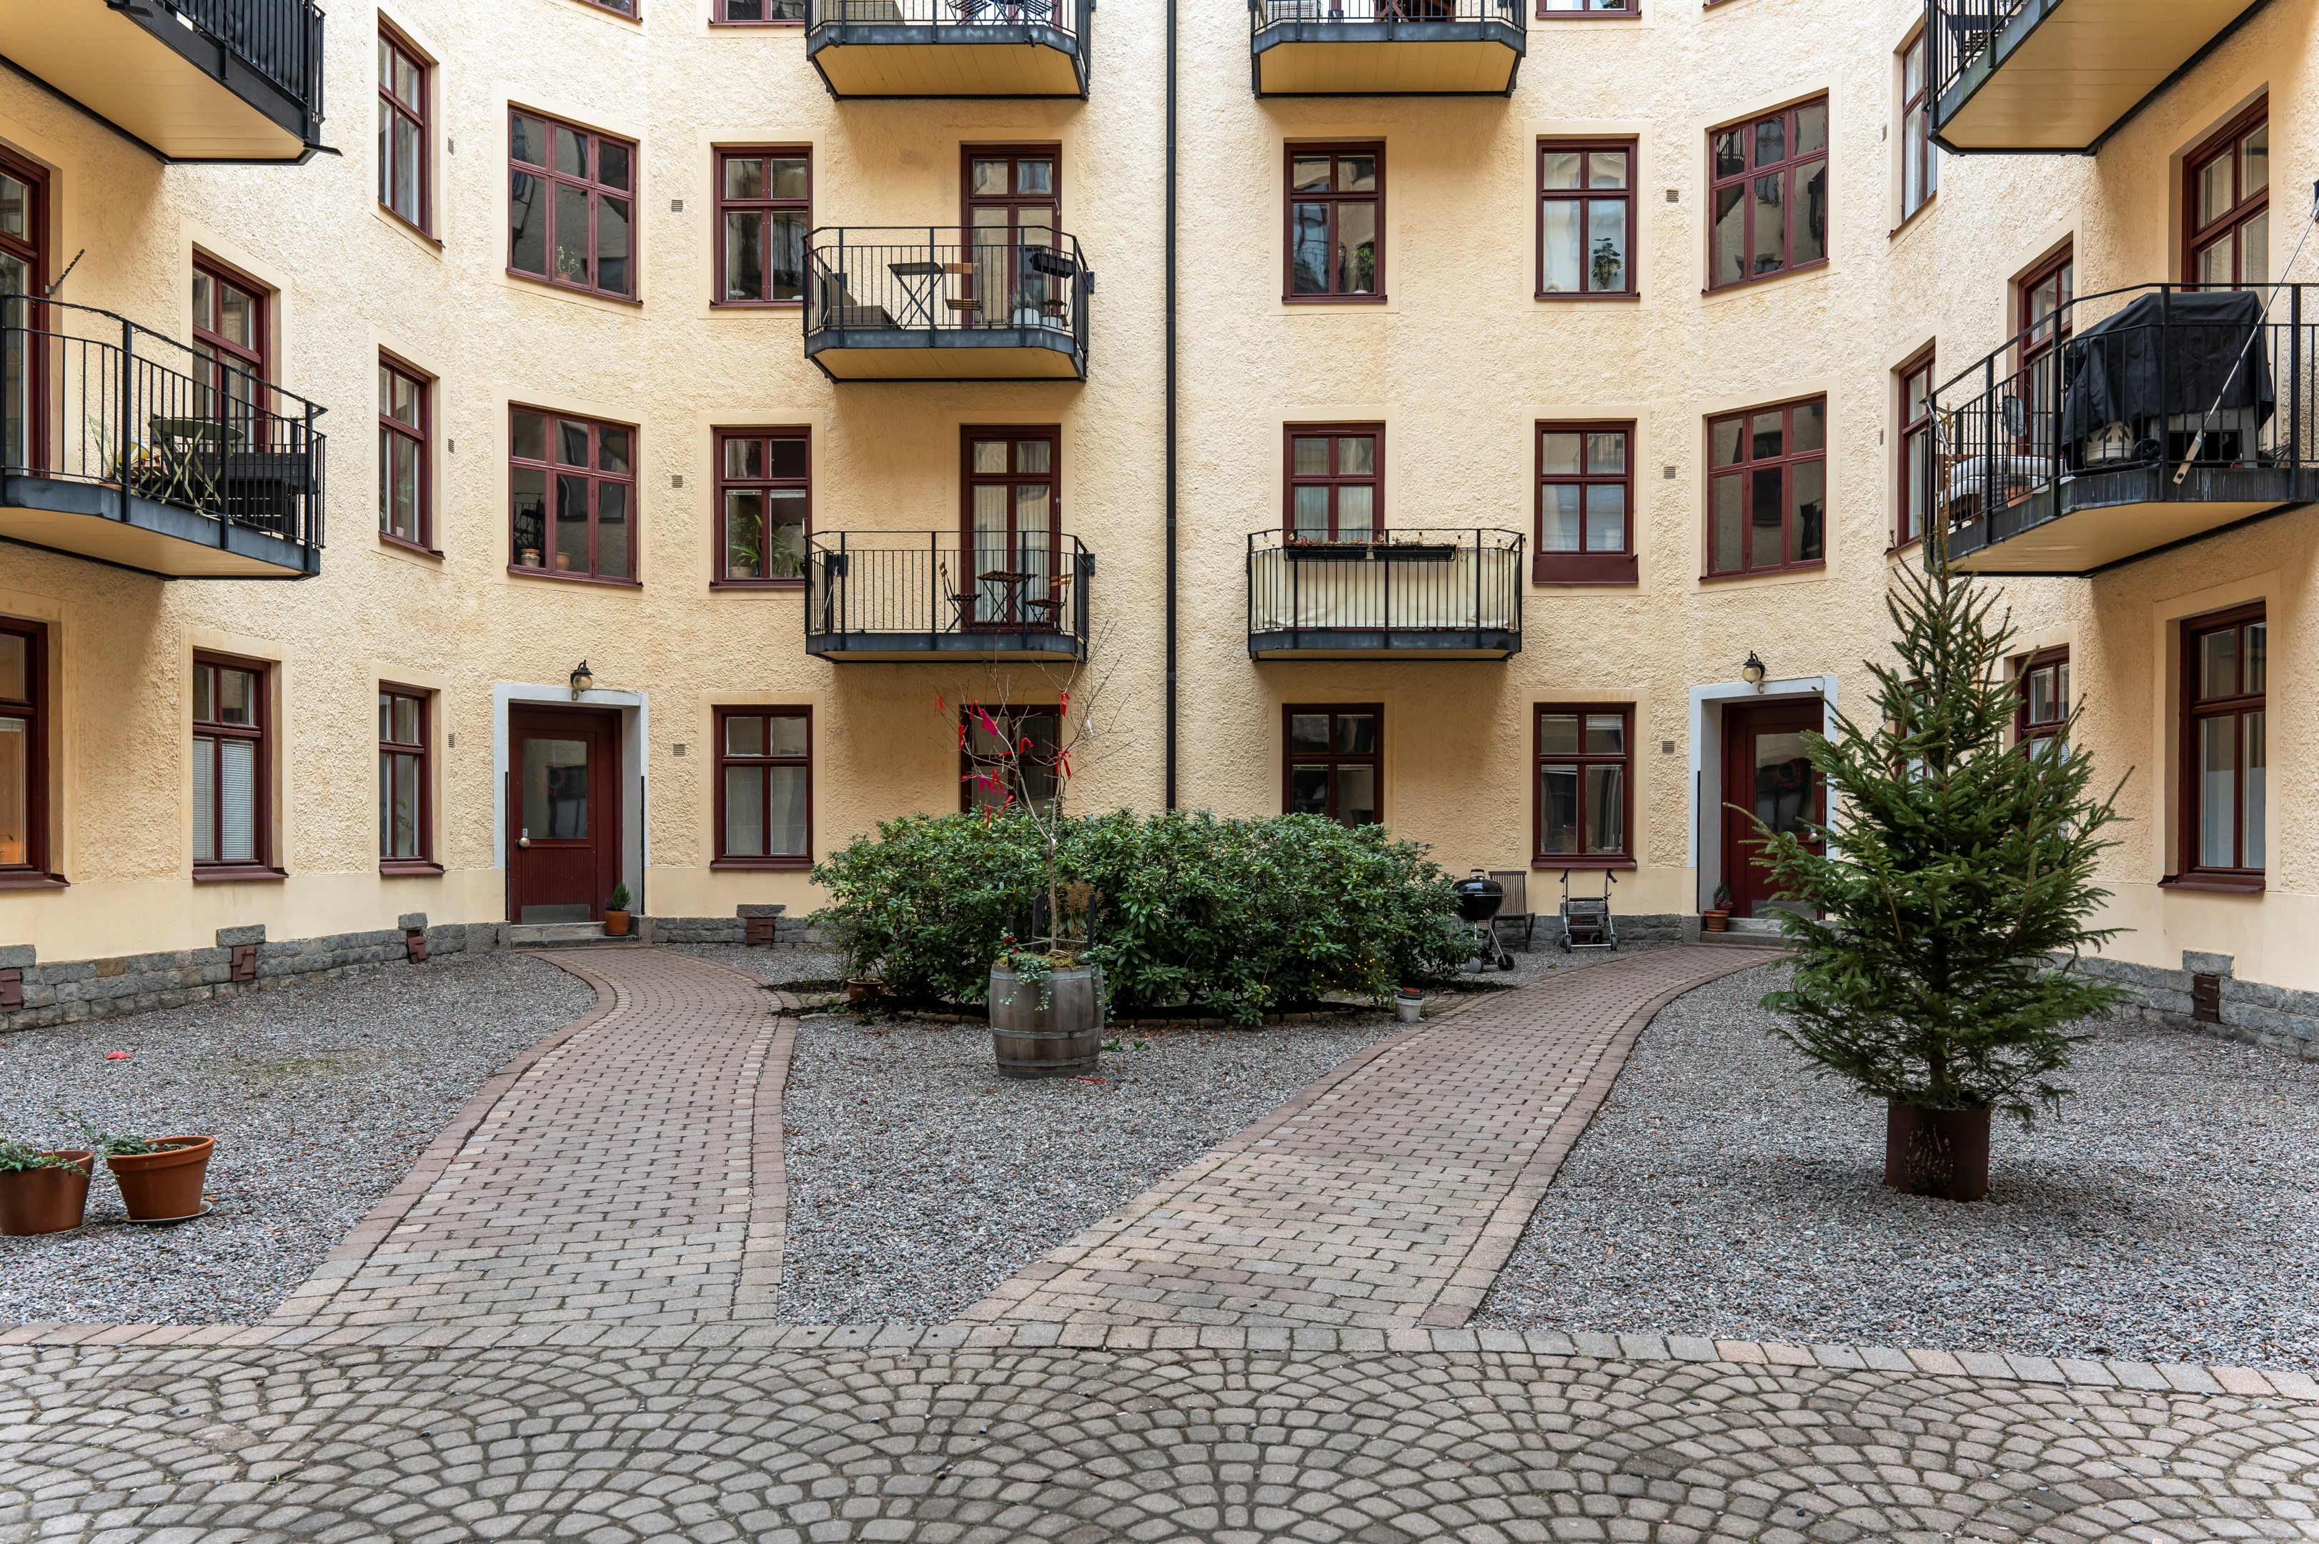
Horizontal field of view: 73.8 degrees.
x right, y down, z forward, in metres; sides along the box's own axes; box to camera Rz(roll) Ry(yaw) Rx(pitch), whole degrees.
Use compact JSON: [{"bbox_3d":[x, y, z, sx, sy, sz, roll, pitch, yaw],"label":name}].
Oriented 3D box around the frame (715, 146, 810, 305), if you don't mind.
[{"bbox_3d":[-4.370,-6.000,16.970,1.060,1.750,0.130,0,-1,3],"label":"frame"}]

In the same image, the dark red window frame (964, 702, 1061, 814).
[{"bbox_3d":[-1.741,0.170,18.104,1.168,1.910,0.170,0,-1,1],"label":"dark red window frame"}]

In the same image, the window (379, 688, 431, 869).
[{"bbox_3d":[-7.650,0.100,15.620,0.170,1.880,1.100,0,-1,5],"label":"window"}]

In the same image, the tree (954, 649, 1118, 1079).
[{"bbox_3d":[-0.750,0.510,9.350,1.030,2.550,1.000,0,-1,0],"label":"tree"}]

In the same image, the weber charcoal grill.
[{"bbox_3d":[2.950,1.365,14.100,0.550,0.920,0.560,0,-1,0],"label":"weber charcoal grill"}]

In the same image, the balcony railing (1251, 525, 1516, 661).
[{"bbox_3d":[2.360,-1.830,16.150,2.770,1.230,1.200,0,-1,3],"label":"balcony railing"}]

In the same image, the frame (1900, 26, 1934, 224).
[{"bbox_3d":[7.140,-6.020,14.350,0.130,1.750,1.040,0,-1,4],"label":"frame"}]

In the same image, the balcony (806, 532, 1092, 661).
[{"bbox_3d":[-2.350,-1.940,17.400,3.050,1.330,1.250,0,-1,2],"label":"balcony"}]

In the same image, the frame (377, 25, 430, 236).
[{"bbox_3d":[-7.210,-6.060,14.620,0.130,1.750,1.040,0,-1,4],"label":"frame"}]

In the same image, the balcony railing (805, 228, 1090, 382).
[{"bbox_3d":[-2.200,-4.880,16.230,2.770,1.230,1.200,0,-1,3],"label":"balcony railing"}]

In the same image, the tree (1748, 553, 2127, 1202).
[{"bbox_3d":[3.120,0.320,6.200,1.500,2.740,1.500,0,-1,0],"label":"tree"}]

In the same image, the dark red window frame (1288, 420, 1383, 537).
[{"bbox_3d":[2.043,-2.973,18.052,1.143,2.201,0.170,0,-1,1],"label":"dark red window frame"}]

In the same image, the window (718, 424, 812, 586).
[{"bbox_3d":[-4.360,-2.930,16.970,1.050,1.710,0.130,0,-1,3],"label":"window"}]

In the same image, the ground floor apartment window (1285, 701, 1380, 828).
[{"bbox_3d":[2.037,0.159,18.052,1.154,1.904,0.170,0,-1,1],"label":"ground floor apartment window"}]

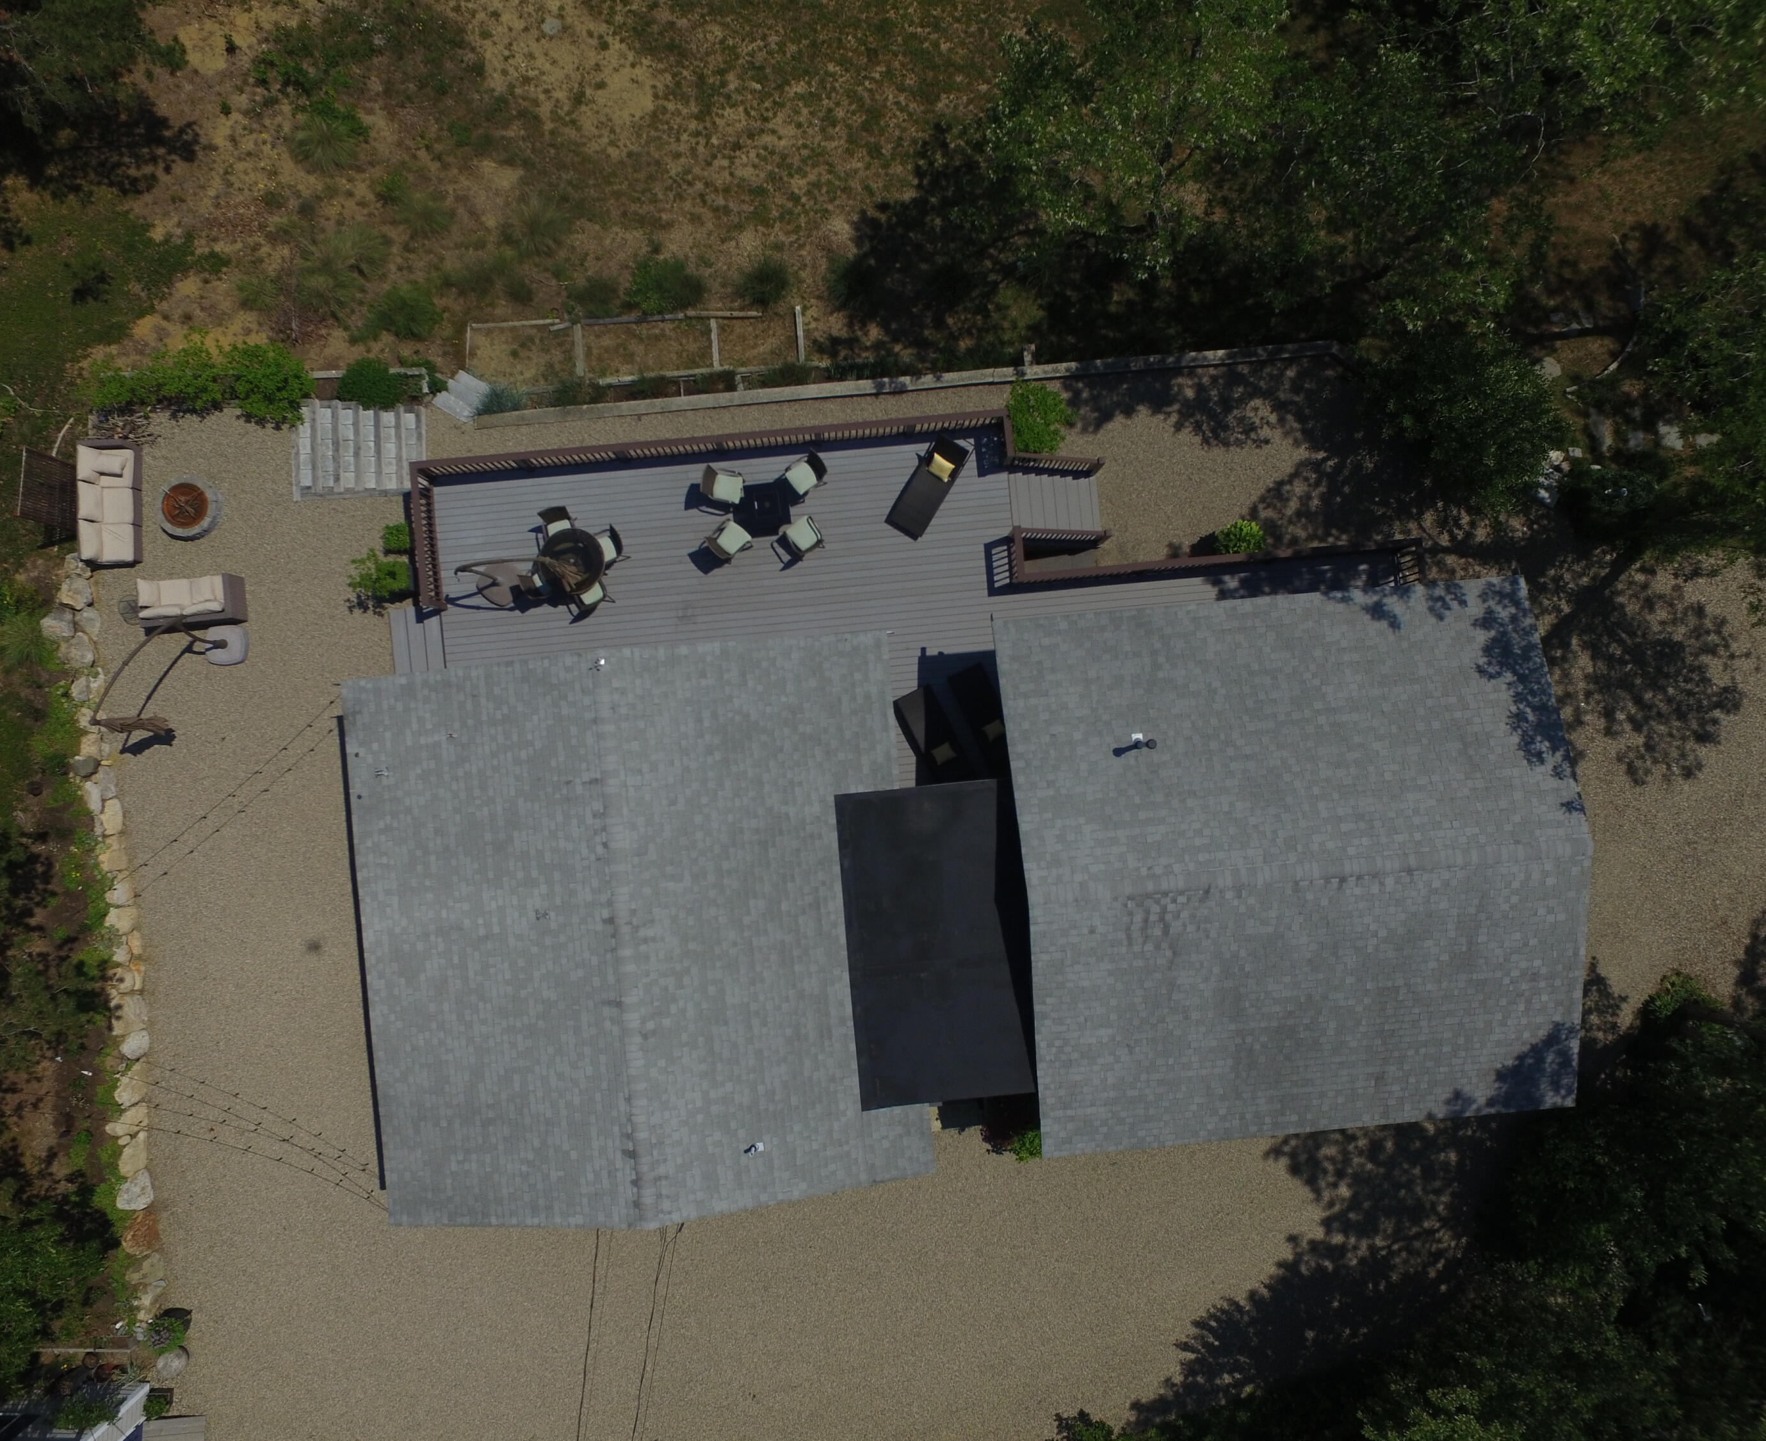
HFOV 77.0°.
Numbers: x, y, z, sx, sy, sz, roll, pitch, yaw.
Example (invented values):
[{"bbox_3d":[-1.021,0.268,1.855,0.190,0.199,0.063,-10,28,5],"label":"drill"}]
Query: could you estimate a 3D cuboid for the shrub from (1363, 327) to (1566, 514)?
[{"bbox_3d":[11.018,-5.680,21.000,3.600,2.800,3.400,0,90,0],"label":"shrub"}]

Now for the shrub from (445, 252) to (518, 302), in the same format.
[{"bbox_3d":[-7.661,-8.446,21.100,1.400,0.650,0.950,0,90,0],"label":"shrub"}]

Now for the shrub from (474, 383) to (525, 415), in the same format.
[{"bbox_3d":[-7.461,-6.249,21.594,0.980,0.500,0.600,0,89,-1],"label":"shrub"}]

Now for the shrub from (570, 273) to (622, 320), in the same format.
[{"bbox_3d":[-5.460,-8.069,21.085,1.020,0.650,0.860,0,89,-1],"label":"shrub"}]

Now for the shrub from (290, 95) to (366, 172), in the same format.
[{"bbox_3d":[-10.254,-10.837,20.549,1.430,0.850,1.370,0,89,-1],"label":"shrub"}]

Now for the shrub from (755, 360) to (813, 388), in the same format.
[{"bbox_3d":[-1.949,-6.857,22.000,1.100,0.500,0.550,0,90,0],"label":"shrub"}]

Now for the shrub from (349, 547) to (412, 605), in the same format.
[{"bbox_3d":[-9.495,-2.721,20.960,1.150,1.100,1.040,0,89,-1],"label":"shrub"}]

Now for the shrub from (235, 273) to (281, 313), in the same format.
[{"bbox_3d":[-11.805,-8.054,20.934,0.840,0.550,0.770,0,89,-1],"label":"shrub"}]

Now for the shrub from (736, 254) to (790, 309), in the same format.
[{"bbox_3d":[-2.270,-8.365,21.113,1.030,0.750,0.970,0,89,-1],"label":"shrub"}]

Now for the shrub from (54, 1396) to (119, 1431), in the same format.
[{"bbox_3d":[-15.366,13.355,21.400,1.250,0.750,0.700,0,90,0],"label":"shrub"}]

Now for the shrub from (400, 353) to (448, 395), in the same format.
[{"bbox_3d":[-8.831,-6.666,21.341,0.930,0.550,0.770,0,89,-1],"label":"shrub"}]

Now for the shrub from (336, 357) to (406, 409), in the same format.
[{"bbox_3d":[-10.006,-6.602,21.700,1.300,0.950,1.000,0,90,0],"label":"shrub"}]

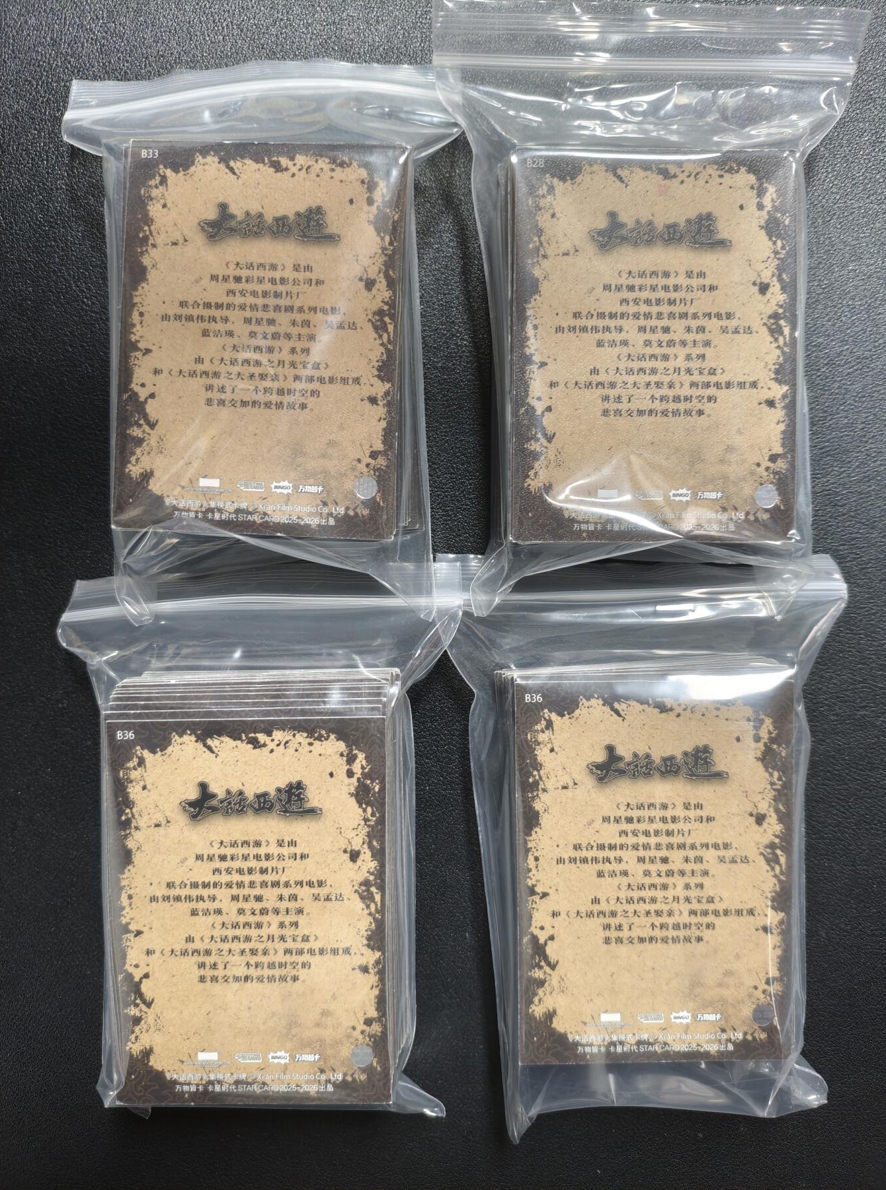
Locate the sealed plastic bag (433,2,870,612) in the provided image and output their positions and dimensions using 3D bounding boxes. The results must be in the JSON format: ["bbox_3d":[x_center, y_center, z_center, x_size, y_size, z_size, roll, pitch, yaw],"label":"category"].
[{"bbox_3d":[0.049,-0.067,0.208,0.102,0.020,0.142,0,90,0],"label":"sealed plastic bag"}]

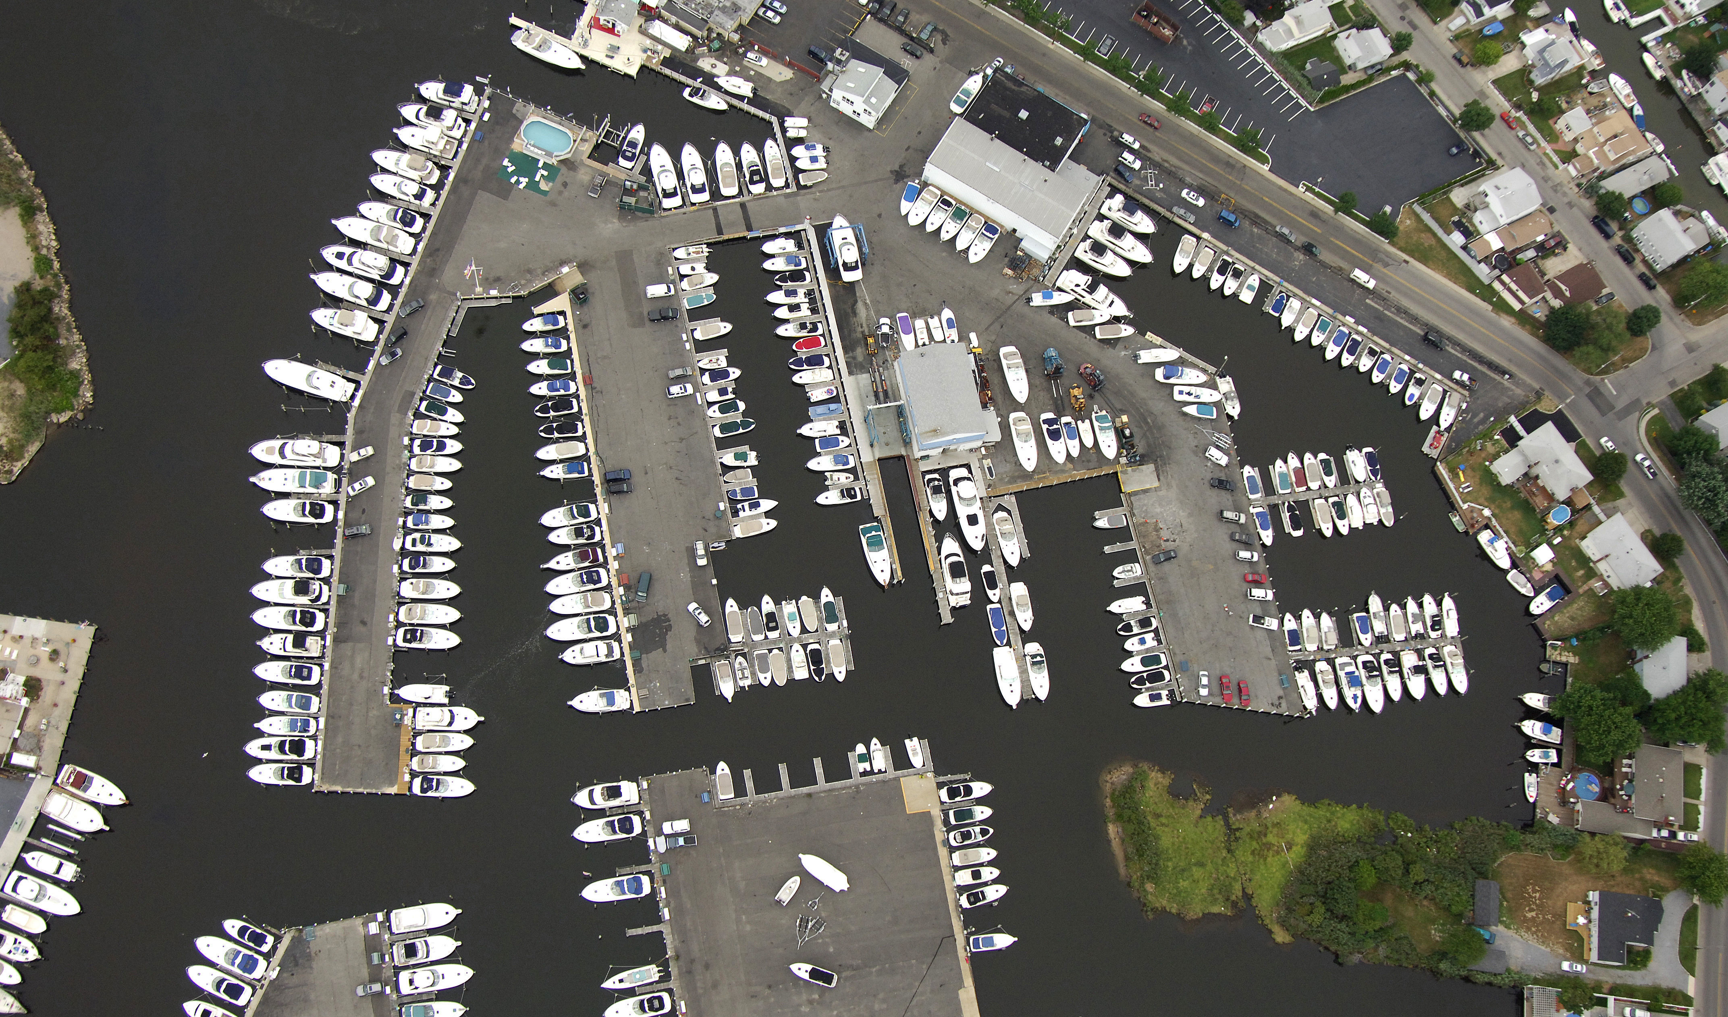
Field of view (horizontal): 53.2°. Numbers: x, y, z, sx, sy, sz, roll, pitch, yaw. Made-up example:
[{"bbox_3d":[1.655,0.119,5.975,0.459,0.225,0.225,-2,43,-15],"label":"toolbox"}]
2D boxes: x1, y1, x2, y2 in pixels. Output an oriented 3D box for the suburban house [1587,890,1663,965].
[{"bbox_3d":[142.490,78.590,321.550,12.110,5.000,13.490,11,72,-3],"label":"suburban house"}]

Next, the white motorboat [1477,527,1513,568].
[{"bbox_3d":[125.580,8.430,342.770,3.940,3.700,8.380,-30,78,-14],"label":"white motorboat"}]

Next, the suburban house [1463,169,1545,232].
[{"bbox_3d":[133.930,-64.660,362.930,15.650,5.020,9.330,-28,77,-15],"label":"suburban house"}]

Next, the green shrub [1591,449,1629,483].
[{"bbox_3d":[151.350,-8.310,349.810,6.400,5.000,6.400,2,73,-6],"label":"green shrub"}]

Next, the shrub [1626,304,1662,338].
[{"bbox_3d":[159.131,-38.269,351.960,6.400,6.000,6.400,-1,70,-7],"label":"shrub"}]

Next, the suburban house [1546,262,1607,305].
[{"bbox_3d":[145.943,-45.595,353.643,11.823,5.000,6.352,-25,75,-15],"label":"suburban house"}]

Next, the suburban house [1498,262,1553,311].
[{"bbox_3d":[134.222,-45.628,351.935,7.676,5.600,7.505,-26,75,-15],"label":"suburban house"}]

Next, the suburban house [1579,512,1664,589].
[{"bbox_3d":[151.100,9.440,344.330,11.130,4.800,14.180,-30,78,-15],"label":"suburban house"}]

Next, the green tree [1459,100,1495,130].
[{"bbox_3d":[130.510,-83.340,368.400,7.120,5.820,7.120,2,71,-7],"label":"green tree"}]

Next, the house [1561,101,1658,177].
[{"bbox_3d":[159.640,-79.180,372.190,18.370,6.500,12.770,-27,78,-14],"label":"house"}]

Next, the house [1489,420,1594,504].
[{"bbox_3d":[136.790,-7.700,347.970,16.510,4.900,14.570,-30,78,-14],"label":"house"}]

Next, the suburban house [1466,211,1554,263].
[{"bbox_3d":[133.097,-56.022,355.819,18.529,5.300,5.494,-23,74,-14],"label":"suburban house"}]

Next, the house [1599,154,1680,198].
[{"bbox_3d":[164.550,-69.700,368.930,16.150,4.310,5.920,-24,76,-14],"label":"house"}]

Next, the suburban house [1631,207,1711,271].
[{"bbox_3d":[170.820,-57.790,364.250,13.850,7.020,10.430,-30,77,-16],"label":"suburban house"}]

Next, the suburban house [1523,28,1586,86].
[{"bbox_3d":[149.270,-99.790,375.730,14.250,7.020,10.940,-26,77,-15],"label":"suburban house"}]

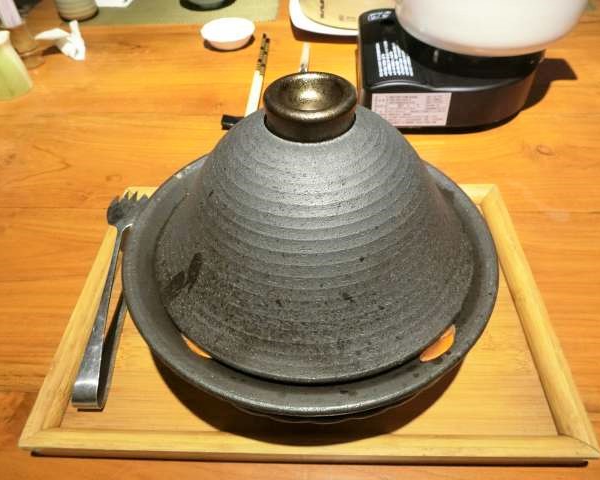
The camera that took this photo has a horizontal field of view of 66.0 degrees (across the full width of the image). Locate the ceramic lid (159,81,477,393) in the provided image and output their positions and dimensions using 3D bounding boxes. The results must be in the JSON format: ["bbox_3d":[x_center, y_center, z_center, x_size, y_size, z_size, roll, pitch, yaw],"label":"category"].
[{"bbox_3d":[0.008,-0.041,0.300,0.231,0.117,0.231,0,48,2],"label":"ceramic lid"}]

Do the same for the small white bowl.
[{"bbox_3d":[-0.112,-0.321,0.732,0.085,0.023,0.085,0,48,2],"label":"small white bowl"}]

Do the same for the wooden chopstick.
[{"bbox_3d":[-0.059,-0.239,0.657,0.017,0.010,0.265,0,46,2],"label":"wooden chopstick"}]

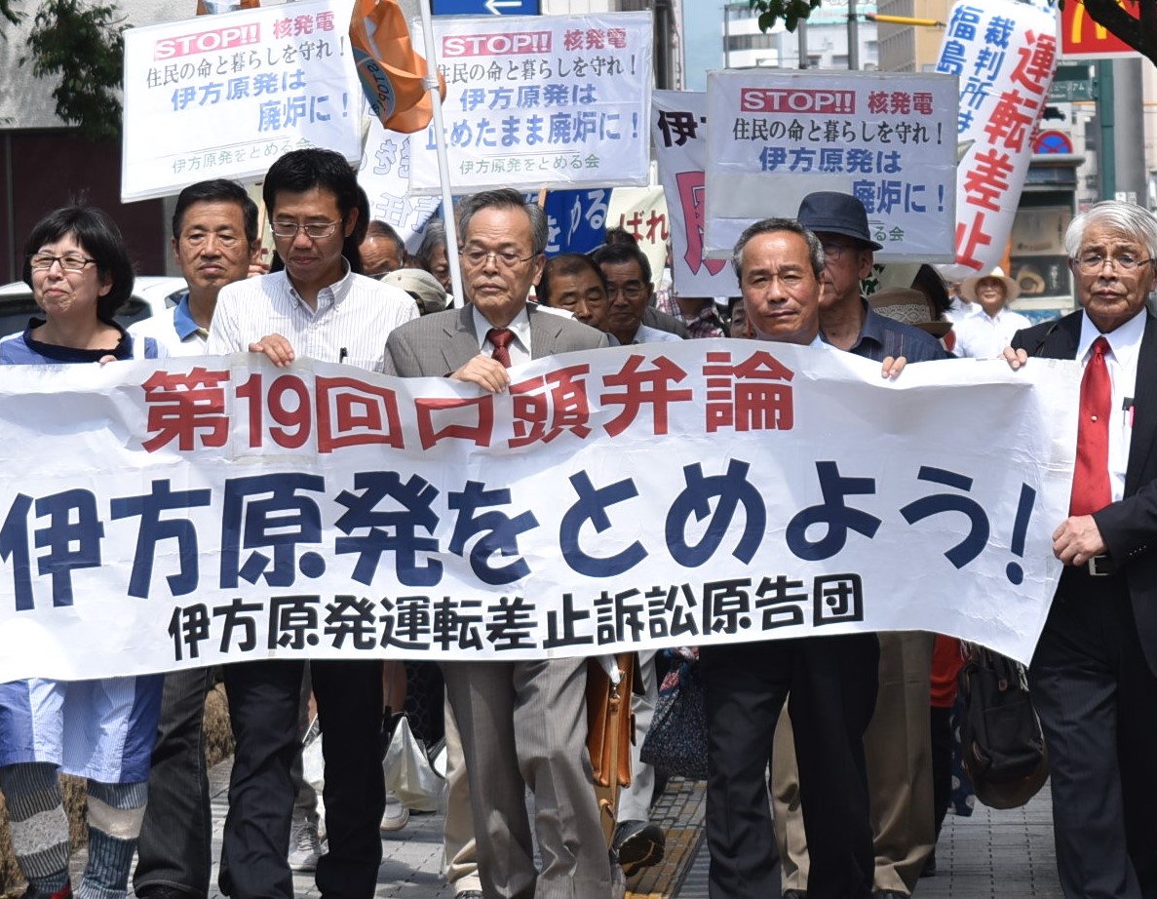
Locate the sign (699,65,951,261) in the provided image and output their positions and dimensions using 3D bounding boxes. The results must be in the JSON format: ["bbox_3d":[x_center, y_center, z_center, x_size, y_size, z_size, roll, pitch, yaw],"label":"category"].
[{"bbox_3d":[0.643,-0.718,7.800,0.635,0.475,0.025,1,3,1],"label":"sign"}]

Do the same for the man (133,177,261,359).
[{"bbox_3d":[-0.907,0.222,7.297,0.540,1.700,0.420,0,3,5],"label":"man"}]

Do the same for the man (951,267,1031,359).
[{"bbox_3d":[2.406,-0.233,17.757,0.540,1.690,0.380,0,3,7],"label":"man"}]

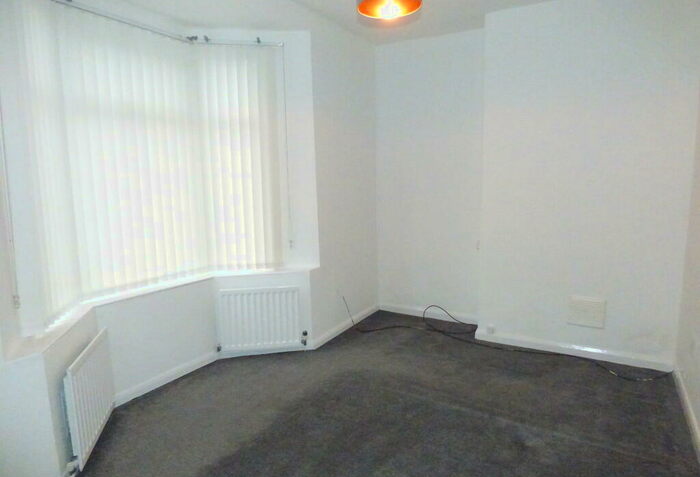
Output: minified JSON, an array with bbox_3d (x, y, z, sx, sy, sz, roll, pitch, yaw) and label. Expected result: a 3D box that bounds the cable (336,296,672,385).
[{"bbox_3d":[1.170,0.732,3.417,2.480,0.330,0.700,4,10,32],"label":"cable"}]

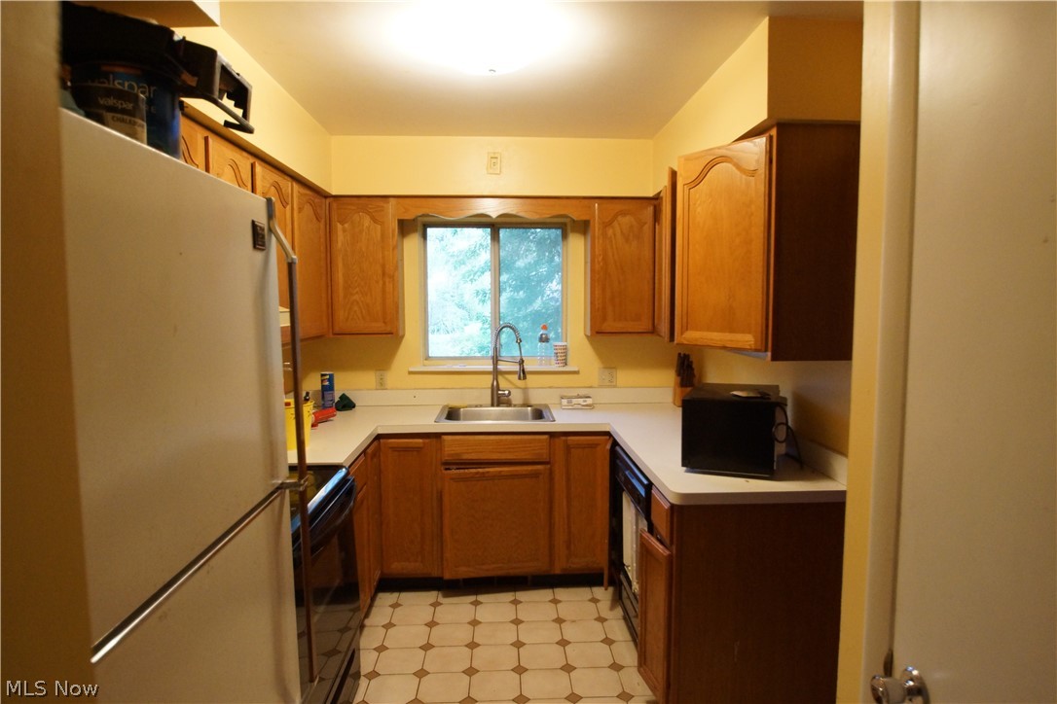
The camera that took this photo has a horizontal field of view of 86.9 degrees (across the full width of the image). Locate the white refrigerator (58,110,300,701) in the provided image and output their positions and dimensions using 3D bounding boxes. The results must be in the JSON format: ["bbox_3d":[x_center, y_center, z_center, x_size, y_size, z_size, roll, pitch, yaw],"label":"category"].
[{"bbox_3d":[-0.918,0.578,1.010,0.690,1.806,0.730,0,5,-3],"label":"white refrigerator"}]

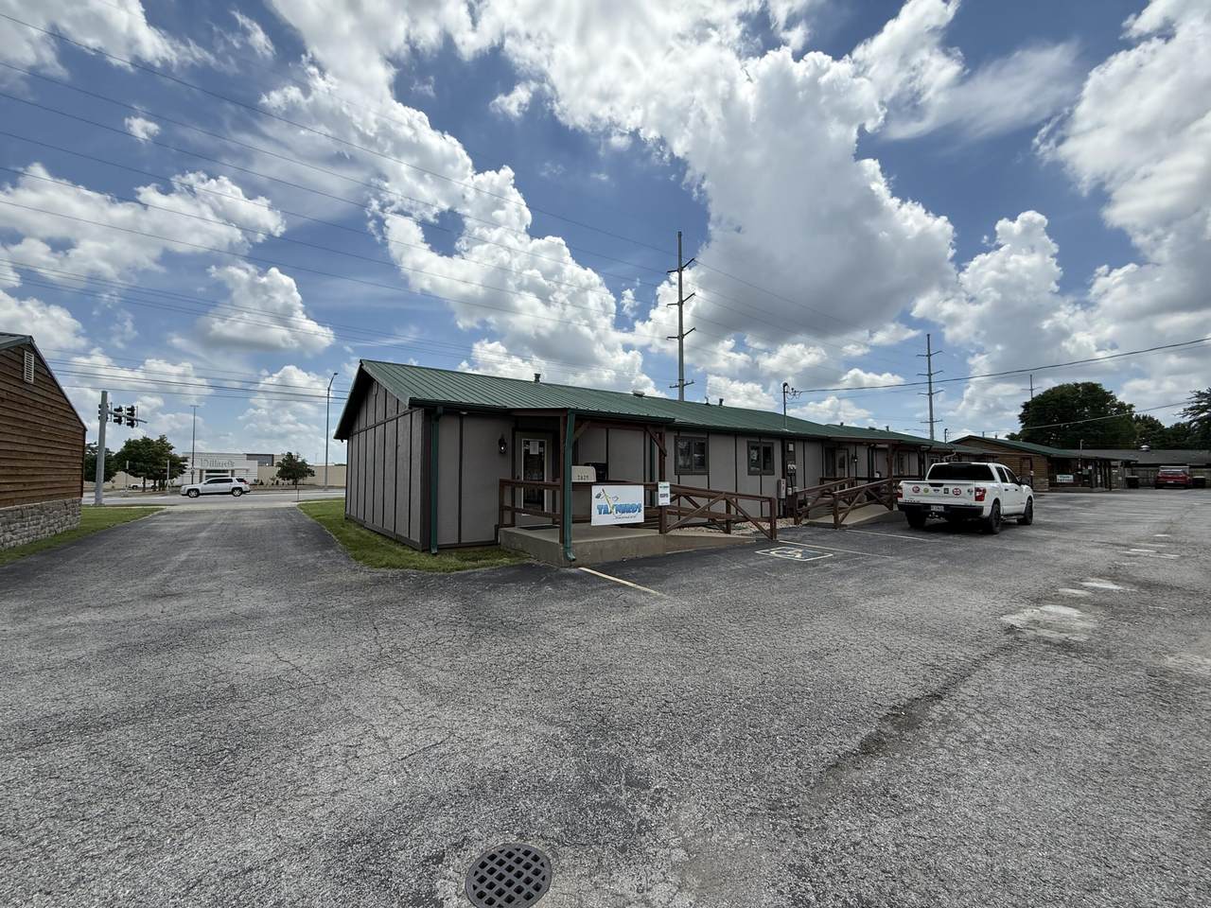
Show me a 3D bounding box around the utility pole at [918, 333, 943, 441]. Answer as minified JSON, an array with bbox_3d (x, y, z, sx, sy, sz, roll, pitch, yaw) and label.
[{"bbox_3d":[60.206,-8.308,91.142,0.800,28.190,4.200,2,-3,-36],"label":"utility pole"}]

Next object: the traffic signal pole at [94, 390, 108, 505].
[{"bbox_3d":[-28.569,-0.371,27.789,0.400,6.490,0.400,2,-3,-36],"label":"traffic signal pole"}]

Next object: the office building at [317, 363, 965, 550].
[{"bbox_3d":[5.341,0.163,21.470,29.150,4.600,10.650,2,-3,-36],"label":"office building"}]

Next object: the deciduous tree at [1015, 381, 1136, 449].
[{"bbox_3d":[73.178,-3.296,76.322,13.300,15.600,13.300,-3,-4,44],"label":"deciduous tree"}]

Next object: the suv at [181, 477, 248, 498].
[{"bbox_3d":[-33.593,2.848,42.193,4.700,1.700,1.850,2,-3,-36],"label":"suv"}]

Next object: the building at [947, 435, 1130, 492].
[{"bbox_3d":[33.294,0.852,40.360,15.700,4.050,9.800,2,-3,-36],"label":"building"}]

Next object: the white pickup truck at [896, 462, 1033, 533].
[{"bbox_3d":[11.237,1.261,15.020,5.800,1.930,2.050,2,-3,-38],"label":"white pickup truck"}]

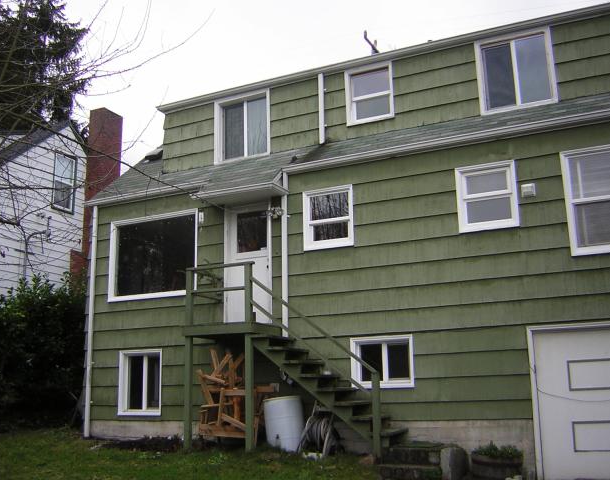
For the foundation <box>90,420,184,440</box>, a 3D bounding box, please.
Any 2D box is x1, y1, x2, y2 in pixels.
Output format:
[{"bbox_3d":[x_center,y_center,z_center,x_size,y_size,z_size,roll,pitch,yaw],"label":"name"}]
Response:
[{"bbox_3d":[-3.004,3.382,11.889,2.080,0.310,0.180,-7,-14,23],"label":"foundation"}]

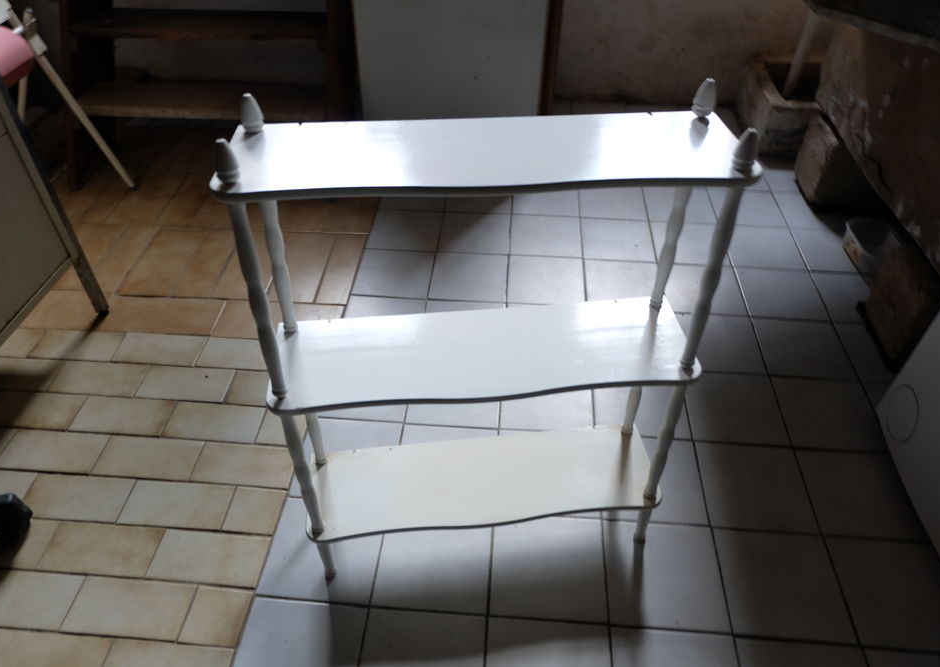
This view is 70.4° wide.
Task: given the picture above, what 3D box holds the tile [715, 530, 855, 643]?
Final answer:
[{"bbox_3d":[0.543,0.440,1.167,0.198,0.009,0.198,3,43,4],"label":"tile"}]

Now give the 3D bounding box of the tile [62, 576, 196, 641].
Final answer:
[{"bbox_3d":[-0.576,0.469,1.133,0.198,0.009,0.097,3,44,3],"label":"tile"}]

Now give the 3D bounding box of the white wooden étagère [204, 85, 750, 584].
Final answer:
[{"bbox_3d":[0.022,0.053,1.005,0.611,0.798,0.191,-4,39,-5],"label":"white wooden étagère"}]

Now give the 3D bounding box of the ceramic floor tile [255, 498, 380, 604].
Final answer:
[{"bbox_3d":[-0.263,0.394,1.216,0.198,0.009,0.198,3,43,4],"label":"ceramic floor tile"}]

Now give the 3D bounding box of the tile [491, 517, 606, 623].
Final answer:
[{"bbox_3d":[0.140,0.419,1.193,0.202,0.010,0.192,3,44,3],"label":"tile"}]

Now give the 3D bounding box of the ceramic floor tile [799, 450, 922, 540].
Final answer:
[{"bbox_3d":[0.761,0.313,1.301,0.198,0.009,0.198,3,43,4],"label":"ceramic floor tile"}]

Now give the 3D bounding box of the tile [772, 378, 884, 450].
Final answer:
[{"bbox_3d":[0.778,0.175,1.448,0.198,0.009,0.198,3,43,4],"label":"tile"}]

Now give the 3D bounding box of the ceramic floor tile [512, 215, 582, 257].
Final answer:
[{"bbox_3d":[0.220,-0.278,1.929,0.200,0.010,0.201,3,44,3],"label":"ceramic floor tile"}]

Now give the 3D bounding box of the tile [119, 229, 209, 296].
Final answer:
[{"bbox_3d":[-0.841,-0.195,1.839,0.129,0.010,0.291,3,44,3],"label":"tile"}]

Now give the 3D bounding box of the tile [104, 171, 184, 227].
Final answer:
[{"bbox_3d":[-0.983,-0.412,2.043,0.147,0.010,0.294,2,44,1],"label":"tile"}]

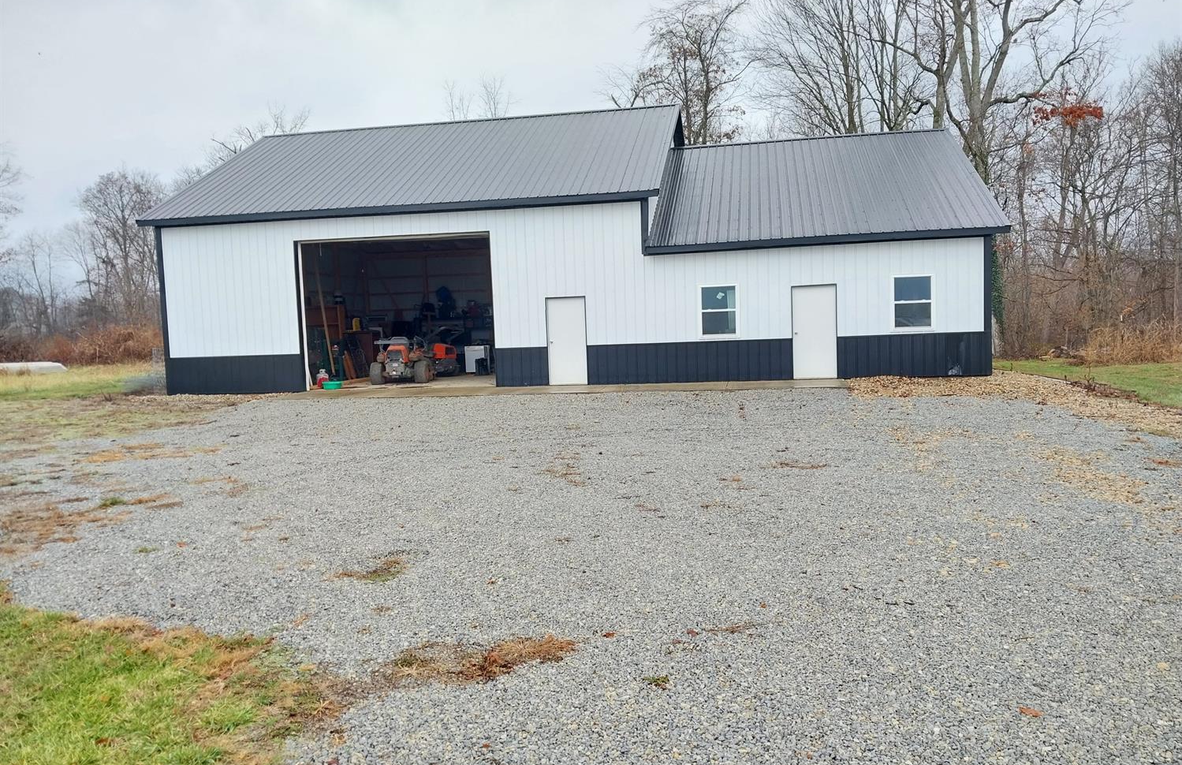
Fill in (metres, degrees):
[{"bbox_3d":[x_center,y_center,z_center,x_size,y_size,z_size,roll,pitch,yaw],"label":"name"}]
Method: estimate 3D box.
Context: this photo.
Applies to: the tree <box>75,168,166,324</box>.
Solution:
[{"bbox_3d":[-29.422,-7.569,56.453,5.767,11.987,5.767,-1,4,10],"label":"tree"}]

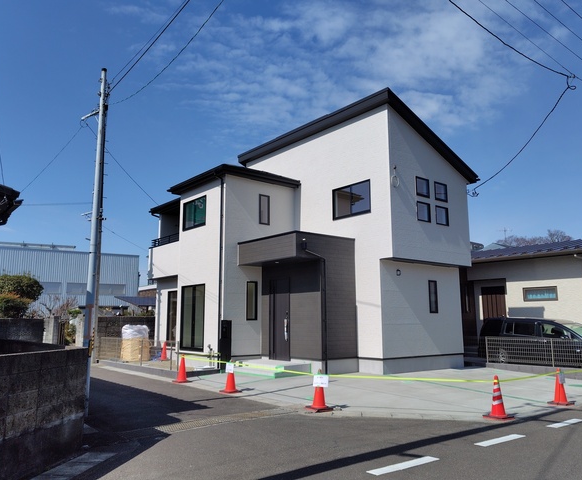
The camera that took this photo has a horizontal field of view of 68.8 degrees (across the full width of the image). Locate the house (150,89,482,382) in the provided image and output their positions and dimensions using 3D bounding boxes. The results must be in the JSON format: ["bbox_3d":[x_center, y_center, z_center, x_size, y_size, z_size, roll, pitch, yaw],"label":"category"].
[{"bbox_3d":[0.029,0.410,16.825,7.300,8.600,11.100,7,-12,-36],"label":"house"}]

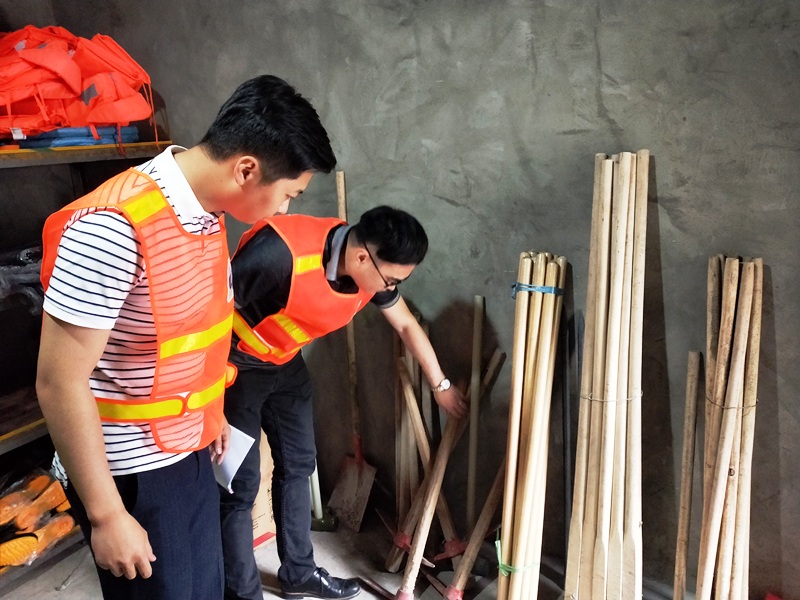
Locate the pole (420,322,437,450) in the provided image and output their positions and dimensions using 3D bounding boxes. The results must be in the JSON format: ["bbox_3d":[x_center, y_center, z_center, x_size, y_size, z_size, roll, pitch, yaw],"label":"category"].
[{"bbox_3d":[0.105,0.528,1.958,0.035,0.910,0.035,2,12,21],"label":"pole"}]

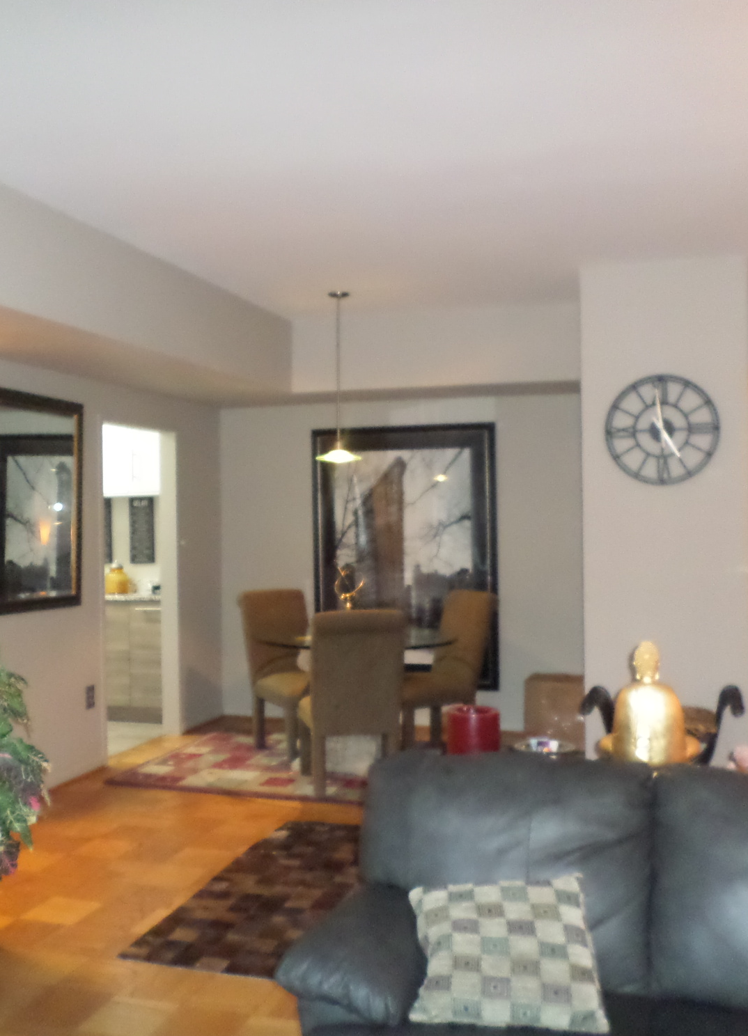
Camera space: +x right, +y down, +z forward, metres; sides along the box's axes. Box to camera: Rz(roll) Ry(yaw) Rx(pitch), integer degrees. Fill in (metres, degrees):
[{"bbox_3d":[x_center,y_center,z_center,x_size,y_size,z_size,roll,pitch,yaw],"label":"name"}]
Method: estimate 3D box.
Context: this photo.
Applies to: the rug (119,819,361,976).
[{"bbox_3d":[0.437,1.455,3.747,2.250,0.012,1.530,-1,0,18],"label":"rug"}]

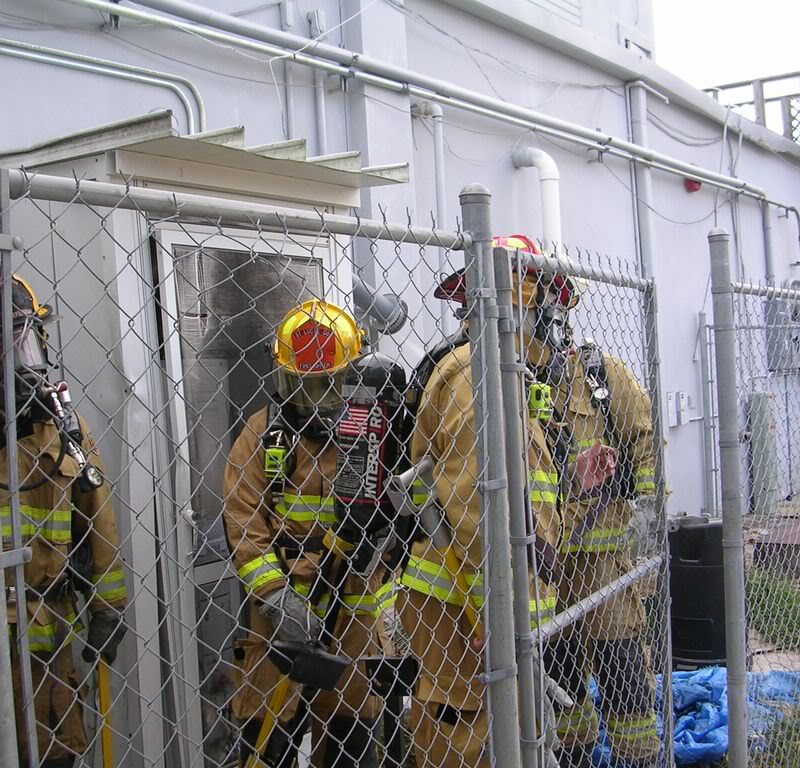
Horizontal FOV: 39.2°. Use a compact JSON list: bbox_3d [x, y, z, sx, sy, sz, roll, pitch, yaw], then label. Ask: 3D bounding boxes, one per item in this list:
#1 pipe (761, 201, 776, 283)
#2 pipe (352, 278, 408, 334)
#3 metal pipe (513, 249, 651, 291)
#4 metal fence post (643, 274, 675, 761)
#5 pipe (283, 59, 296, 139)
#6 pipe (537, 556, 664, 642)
[{"bbox_3d":[3.503,-1.347,10.700,0.075,0.870,0.075,-3,1,34],"label":"pipe"},{"bbox_3d":[-0.095,-0.352,4.950,0.150,0.150,0.400,-3,-22,34],"label":"pipe"},{"bbox_3d":[0.477,-0.277,2.841,0.038,0.038,1.044,-3,1,29],"label":"metal pipe"},{"bbox_3d":[0.777,0.512,3.335,0.042,1.600,0.042,-2,1,29],"label":"metal fence post"},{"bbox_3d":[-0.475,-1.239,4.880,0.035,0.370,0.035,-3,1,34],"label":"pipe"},{"bbox_3d":[0.529,0.531,2.853,0.038,0.038,1.044,-3,1,29],"label":"pipe"}]

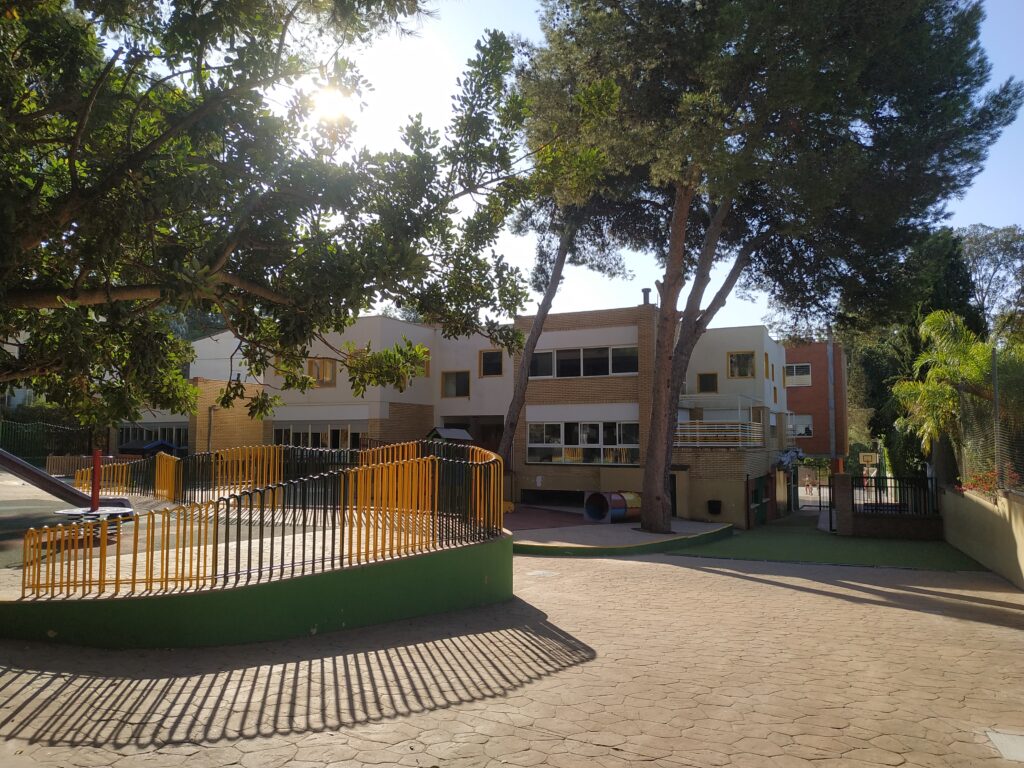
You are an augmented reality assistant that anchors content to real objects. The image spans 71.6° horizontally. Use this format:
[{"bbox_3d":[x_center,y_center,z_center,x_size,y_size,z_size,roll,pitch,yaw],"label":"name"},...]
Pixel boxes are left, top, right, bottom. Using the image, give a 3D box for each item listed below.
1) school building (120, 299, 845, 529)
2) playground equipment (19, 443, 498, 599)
[{"bbox_3d":[-2.849,2.041,37.638,31.310,8.190,17.100,-2,-5,27],"label":"school building"},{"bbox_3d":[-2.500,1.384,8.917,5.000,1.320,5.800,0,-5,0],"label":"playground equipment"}]

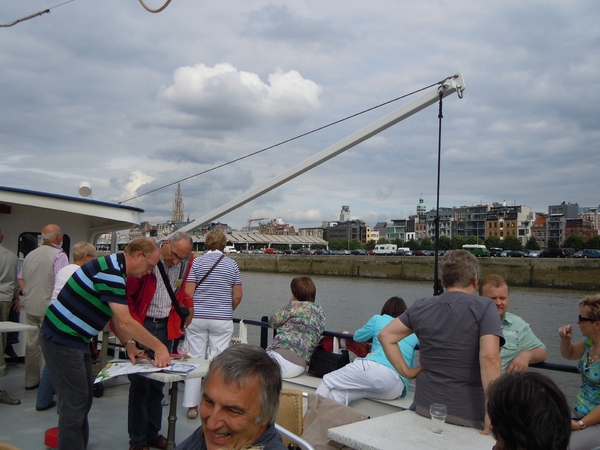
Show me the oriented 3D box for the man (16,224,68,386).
[{"bbox_3d":[-2.724,0.860,5.500,0.500,1.720,0.320,0,-3,2],"label":"man"}]

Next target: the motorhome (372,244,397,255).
[{"bbox_3d":[23.253,7.101,142.251,2.200,2.850,6.500,2,-4,-42],"label":"motorhome"}]

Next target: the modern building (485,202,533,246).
[{"bbox_3d":[80.825,1.428,200.615,12.000,19.800,13.500,2,-4,-42],"label":"modern building"}]

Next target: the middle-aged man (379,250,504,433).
[{"bbox_3d":[0.751,0.889,2.720,0.600,1.490,0.500,-1,-3,28],"label":"middle-aged man"}]

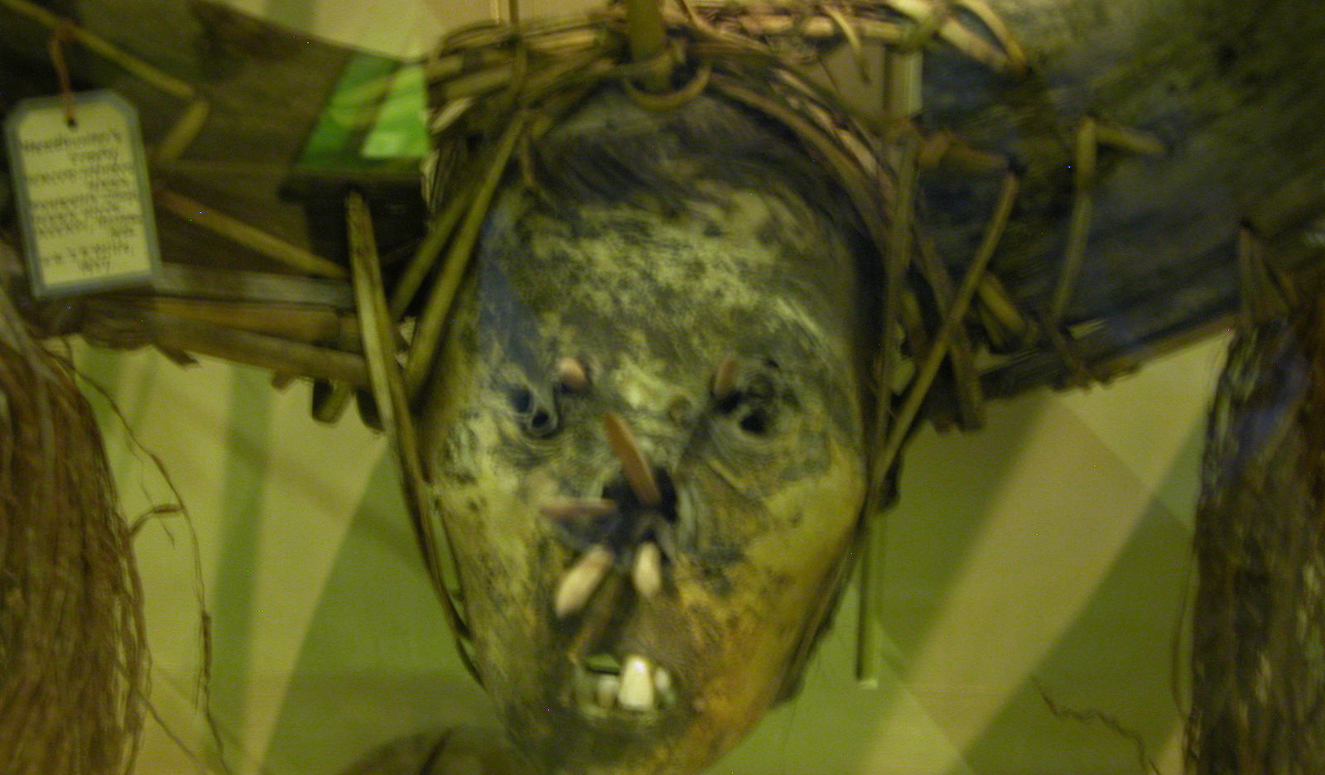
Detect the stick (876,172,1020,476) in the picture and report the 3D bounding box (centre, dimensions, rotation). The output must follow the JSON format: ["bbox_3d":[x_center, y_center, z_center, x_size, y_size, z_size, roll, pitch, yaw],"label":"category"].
[{"bbox_3d":[0.089,-0.019,0.650,0.005,0.104,0.005,23,0,0],"label":"stick"}]

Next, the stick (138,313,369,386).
[{"bbox_3d":[-0.131,-0.012,0.665,0.074,0.009,0.009,11,0,0],"label":"stick"}]

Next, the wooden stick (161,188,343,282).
[{"bbox_3d":[-0.132,-0.049,0.665,0.066,0.006,0.006,23,0,0],"label":"wooden stick"}]

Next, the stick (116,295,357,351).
[{"bbox_3d":[-0.138,-0.021,0.665,0.080,0.009,0.009,6,0,0],"label":"stick"}]

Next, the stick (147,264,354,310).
[{"bbox_3d":[-0.133,-0.033,0.665,0.067,0.008,0.008,5,0,0],"label":"stick"}]

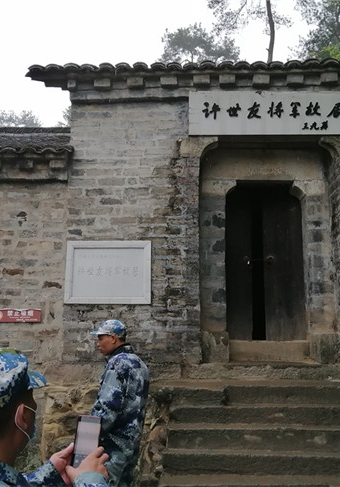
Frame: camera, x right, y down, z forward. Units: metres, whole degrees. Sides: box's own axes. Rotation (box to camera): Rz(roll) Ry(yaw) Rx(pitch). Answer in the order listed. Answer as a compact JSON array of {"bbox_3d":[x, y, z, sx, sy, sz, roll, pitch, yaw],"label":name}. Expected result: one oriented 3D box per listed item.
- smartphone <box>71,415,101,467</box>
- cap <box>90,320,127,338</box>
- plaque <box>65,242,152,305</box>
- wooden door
[{"bbox_3d":[-0.253,0.612,1.500,0.075,0.160,0.009,3,-29,0],"label":"smartphone"},{"bbox_3d":[-0.452,0.627,3.600,0.265,0.130,0.180,1,-10,6],"label":"cap"},{"bbox_3d":[-0.680,0.323,5.406,0.949,0.701,0.060,-1,-10,0],"label":"plaque"},{"bbox_3d":[1.188,0.188,6.023,0.992,1.981,0.100,-1,-10,0],"label":"wooden door"}]

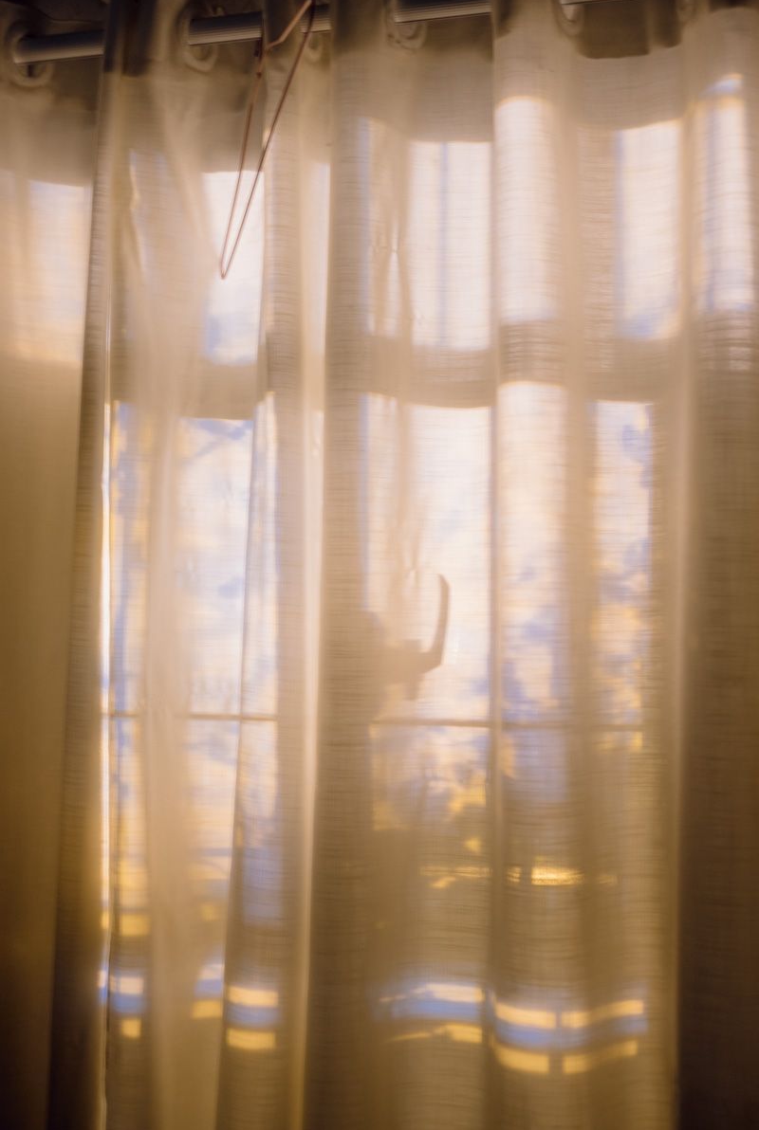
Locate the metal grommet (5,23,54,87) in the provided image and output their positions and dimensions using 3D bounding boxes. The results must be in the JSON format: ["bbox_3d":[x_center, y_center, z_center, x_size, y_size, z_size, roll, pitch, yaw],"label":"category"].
[{"bbox_3d":[-0.349,-0.508,1.670,0.010,0.062,0.062,-1,-6,30],"label":"metal grommet"}]

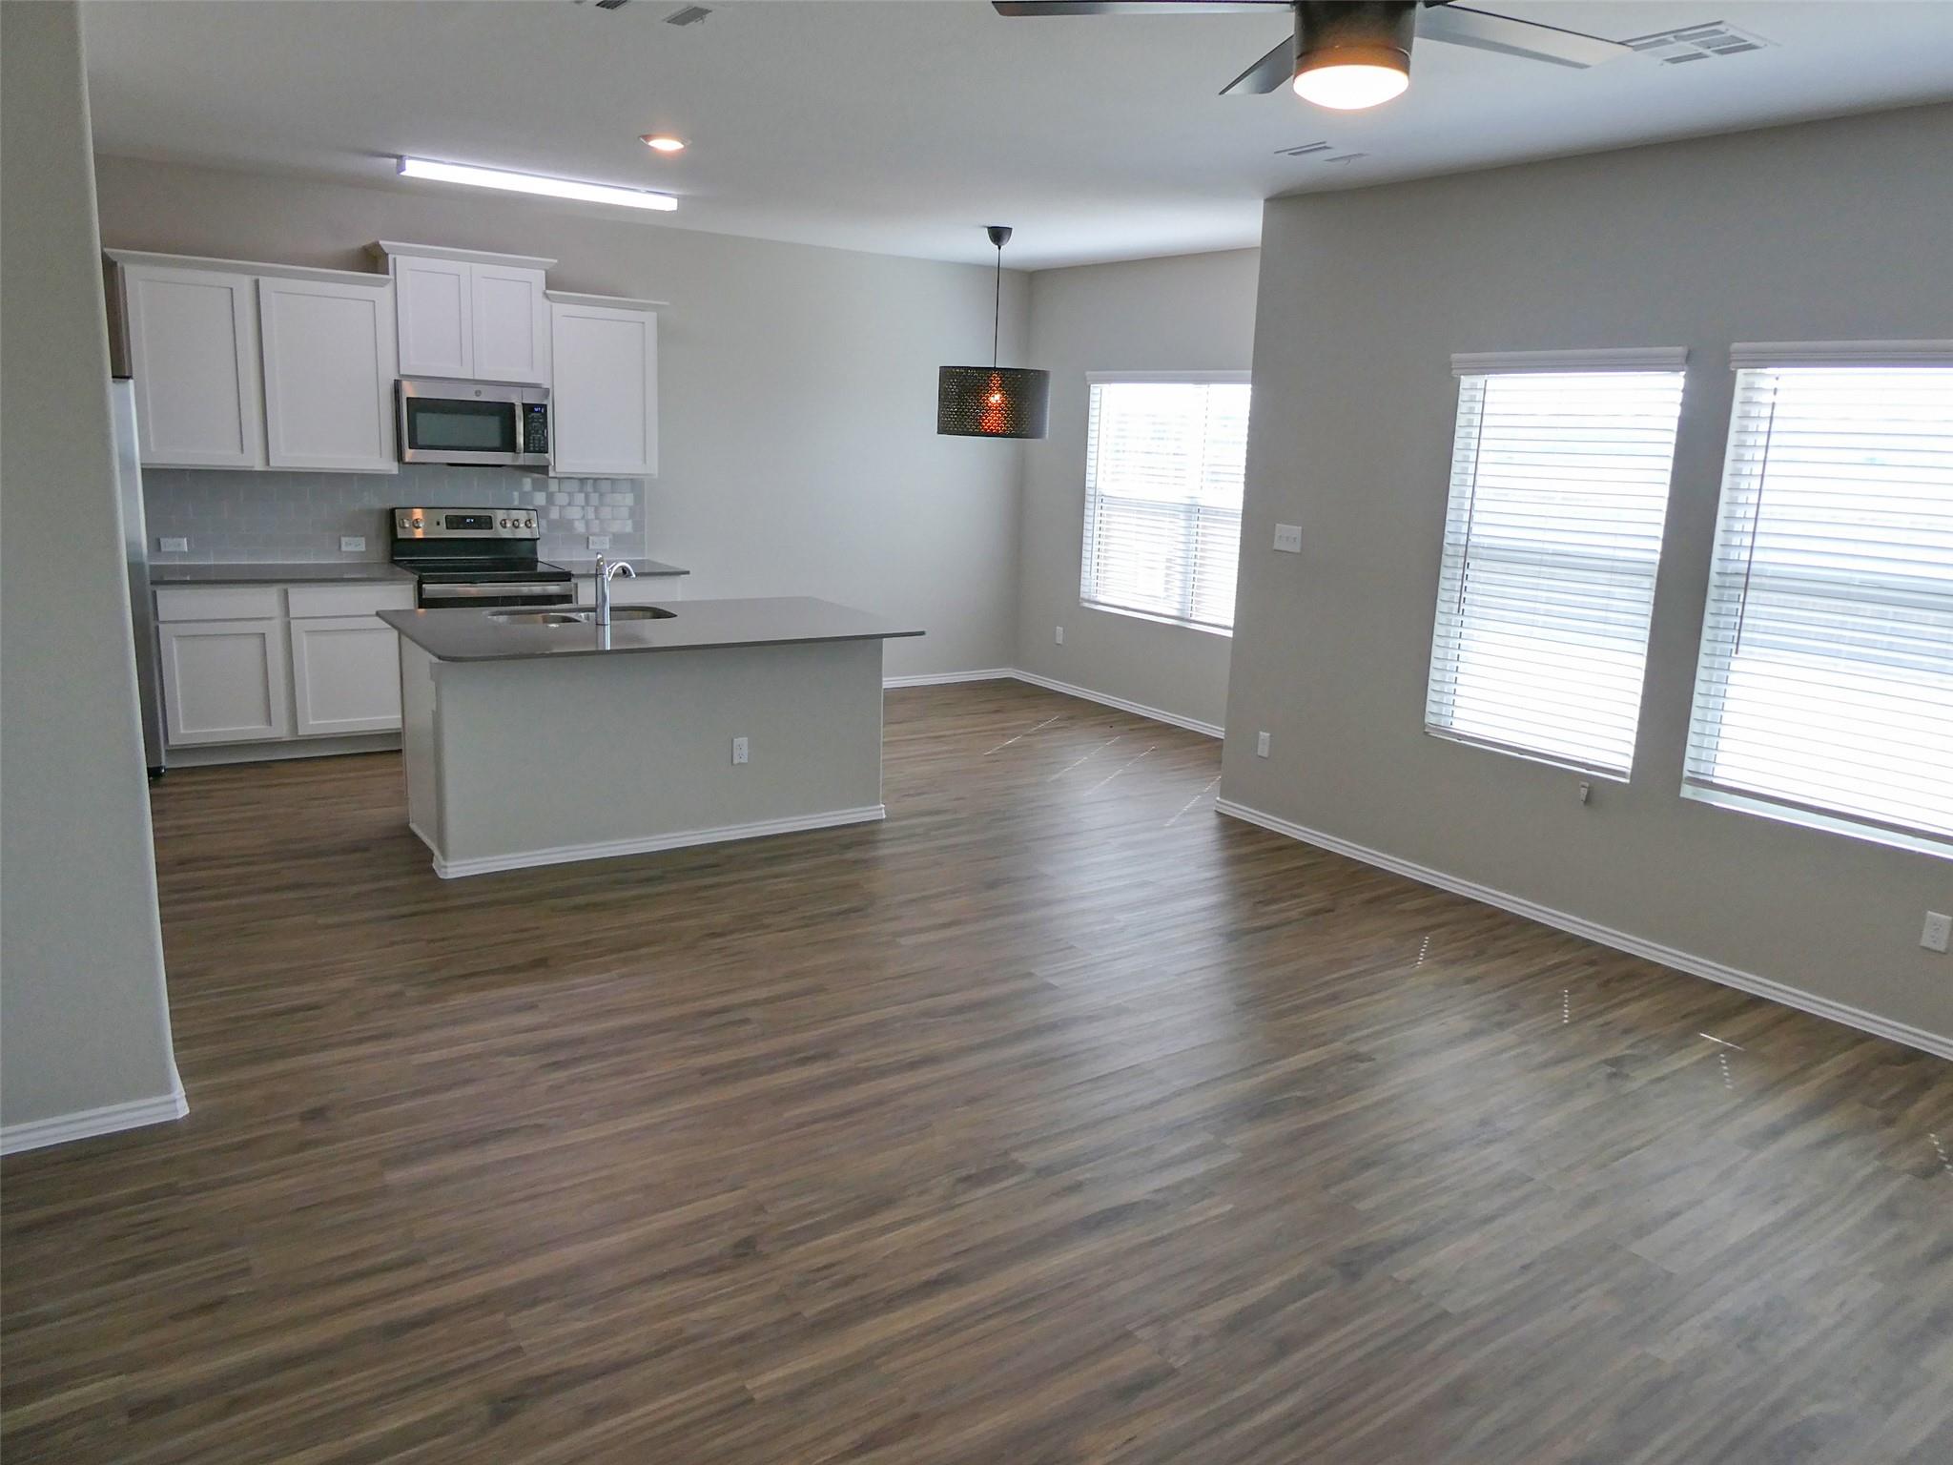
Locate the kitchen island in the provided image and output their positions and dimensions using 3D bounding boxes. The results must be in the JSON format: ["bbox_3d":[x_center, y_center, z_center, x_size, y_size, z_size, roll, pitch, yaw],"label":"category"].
[{"bbox_3d":[-1.289,0.005,5.526,1.935,0.914,1.110,-6,15,-34],"label":"kitchen island"}]

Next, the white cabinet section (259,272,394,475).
[{"bbox_3d":[-3.241,-1.760,6.726,0.598,0.911,0.320,-6,15,-34],"label":"white cabinet section"}]

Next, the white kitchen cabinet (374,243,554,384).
[{"bbox_3d":[-2.635,-2.128,6.974,0.850,0.628,0.362,-6,15,-34],"label":"white kitchen cabinet"}]

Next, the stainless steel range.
[{"bbox_3d":[-2.603,-0.562,7.147,0.757,1.177,0.685,-6,15,-35],"label":"stainless steel range"}]

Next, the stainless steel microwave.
[{"bbox_3d":[-2.638,-1.607,7.048,0.753,0.410,0.397,-6,15,-35],"label":"stainless steel microwave"}]

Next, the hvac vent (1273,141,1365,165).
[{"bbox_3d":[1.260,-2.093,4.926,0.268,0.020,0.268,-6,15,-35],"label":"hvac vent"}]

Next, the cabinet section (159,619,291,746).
[{"bbox_3d":[-3.675,-0.295,6.569,0.490,0.585,0.550,-6,15,-34],"label":"cabinet section"}]

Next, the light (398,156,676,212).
[{"bbox_3d":[-1.970,-2.495,6.178,1.231,0.074,0.124,-6,15,-35],"label":"light"}]

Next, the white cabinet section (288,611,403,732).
[{"bbox_3d":[-3.204,-0.344,6.882,0.575,0.585,0.550,-6,15,-34],"label":"white cabinet section"}]

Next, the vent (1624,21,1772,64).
[{"bbox_3d":[1.844,-1.742,3.460,0.315,0.020,0.285,-6,15,-34],"label":"vent"}]

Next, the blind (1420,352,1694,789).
[{"bbox_3d":[2.086,-0.649,5.013,0.084,1.465,0.907,-6,15,-35],"label":"blind"}]

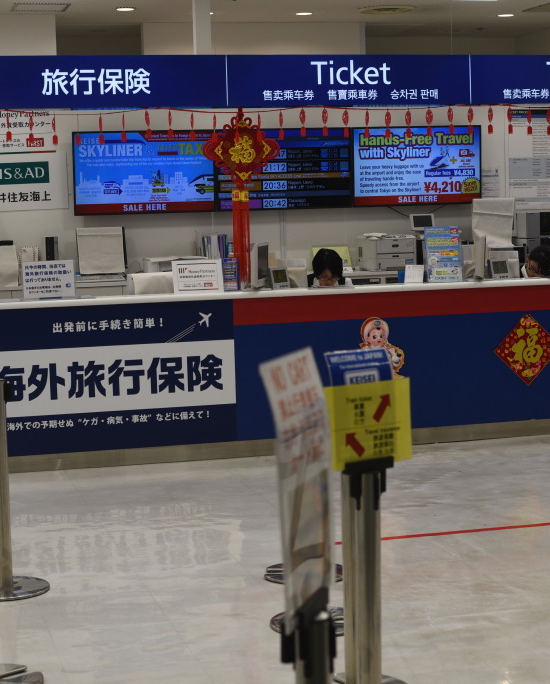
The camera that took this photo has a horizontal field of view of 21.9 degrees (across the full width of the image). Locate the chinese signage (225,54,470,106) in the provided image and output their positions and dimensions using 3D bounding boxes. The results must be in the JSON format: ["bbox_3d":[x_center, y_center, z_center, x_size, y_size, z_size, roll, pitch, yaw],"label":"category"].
[{"bbox_3d":[0.437,-1.531,8.338,1.488,0.290,0.080,-3,6,-14],"label":"chinese signage"}]

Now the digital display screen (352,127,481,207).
[{"bbox_3d":[1.068,-1.324,10.729,1.031,0.596,0.080,-3,6,-14],"label":"digital display screen"}]

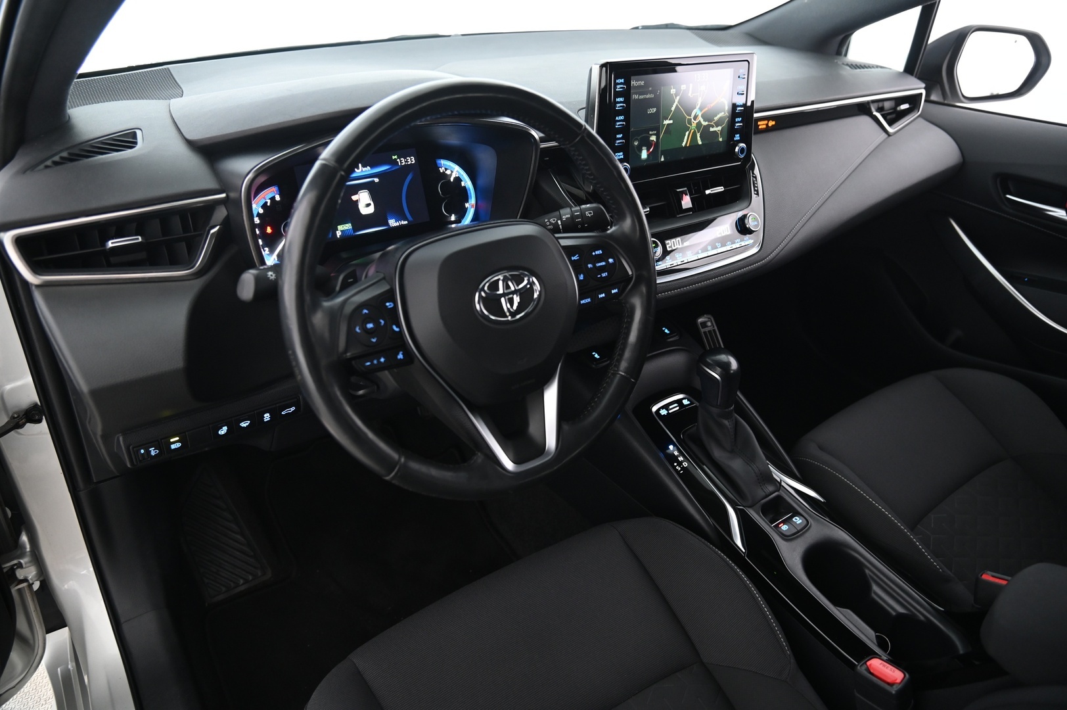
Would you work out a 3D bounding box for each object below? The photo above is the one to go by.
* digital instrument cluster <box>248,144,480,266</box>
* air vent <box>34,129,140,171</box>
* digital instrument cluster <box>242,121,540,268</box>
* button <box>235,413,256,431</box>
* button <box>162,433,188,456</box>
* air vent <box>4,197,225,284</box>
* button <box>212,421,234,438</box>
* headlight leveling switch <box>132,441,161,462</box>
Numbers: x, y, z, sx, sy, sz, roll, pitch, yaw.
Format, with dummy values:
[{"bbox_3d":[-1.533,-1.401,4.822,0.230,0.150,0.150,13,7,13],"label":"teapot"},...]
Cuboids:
[{"bbox_3d":[-0.192,-0.186,0.834,0.303,0.118,0.030,-18,19,-30],"label":"digital instrument cluster"},{"bbox_3d":[-0.418,-0.190,0.674,0.036,0.016,0.110,31,40,25],"label":"air vent"},{"bbox_3d":[-0.159,-0.186,0.806,0.338,0.138,0.100,-18,22,-30],"label":"digital instrument cluster"},{"bbox_3d":[-0.347,0.080,0.857,0.026,0.021,0.012,-18,34,-30],"label":"button"},{"bbox_3d":[-0.411,0.101,0.818,0.025,0.021,0.012,-18,34,-30],"label":"button"},{"bbox_3d":[-0.369,-0.102,0.652,0.183,0.068,0.050,-18,29,-30],"label":"air vent"},{"bbox_3d":[-0.368,0.087,0.844,0.025,0.021,0.012,-18,34,-30],"label":"button"},{"bbox_3d":[-0.435,0.108,0.803,0.028,0.021,0.012,-18,34,-30],"label":"headlight leveling switch"}]

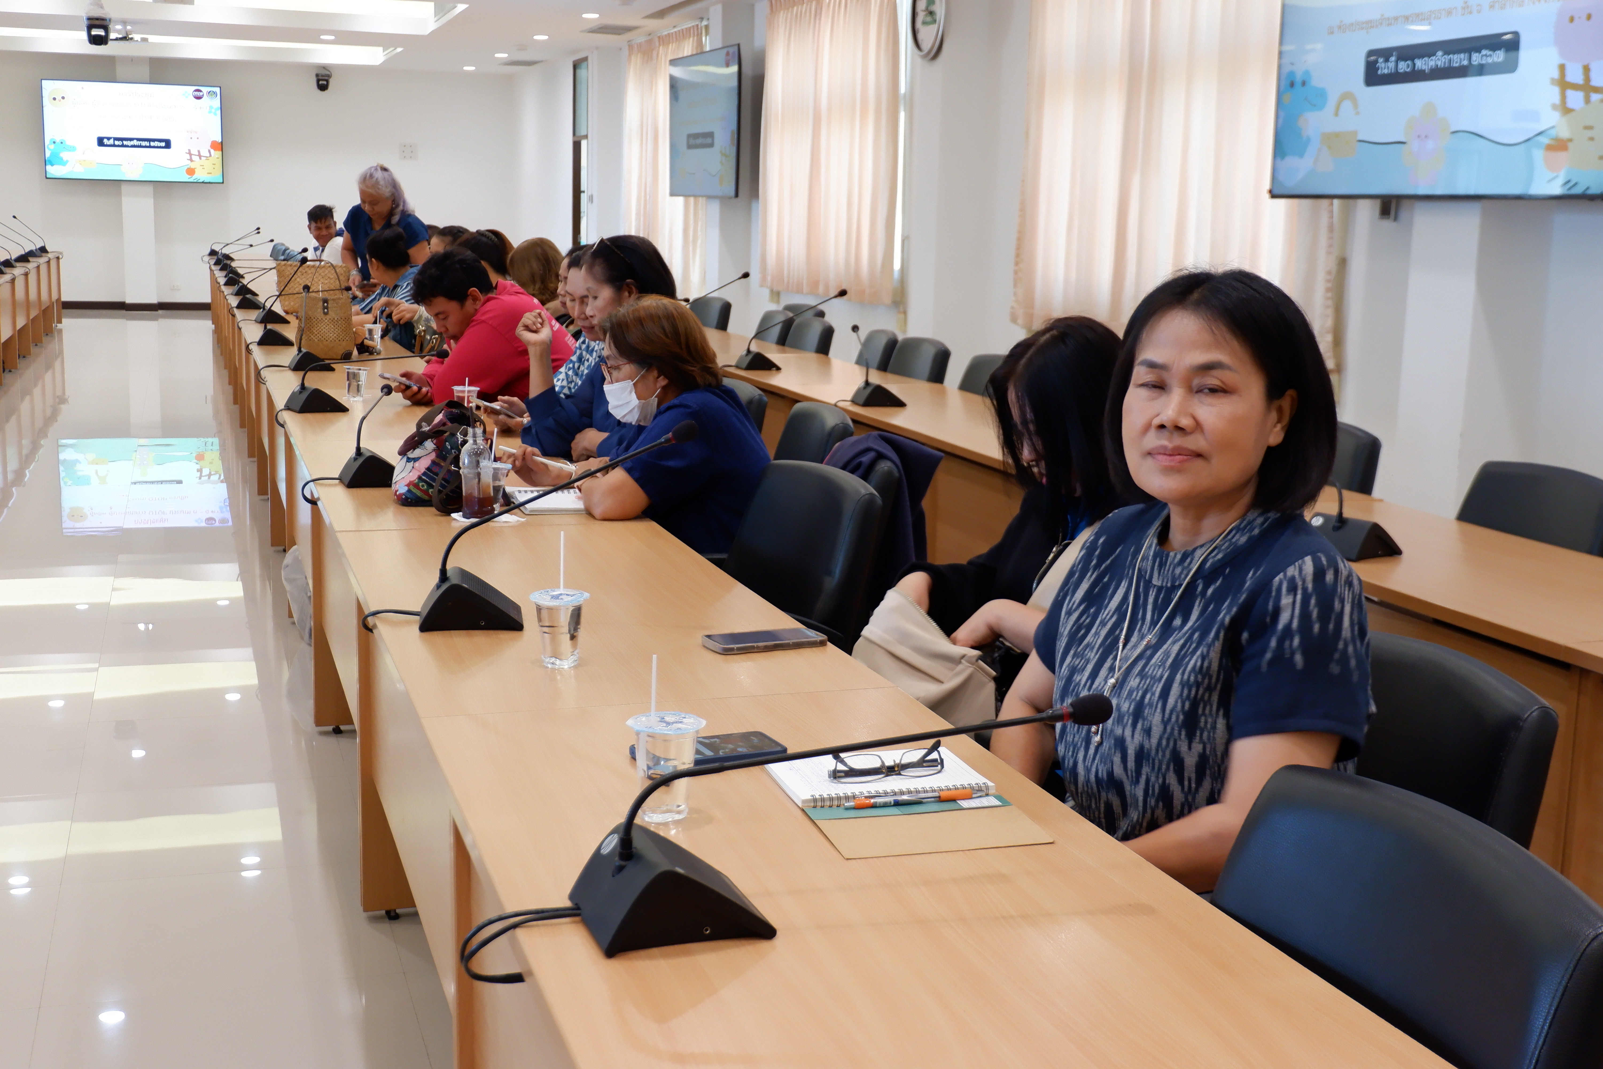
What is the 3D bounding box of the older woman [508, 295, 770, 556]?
[{"bbox_3d":[-0.259,0.091,3.617,0.650,1.160,0.480,-2,11,-19],"label":"older woman"}]

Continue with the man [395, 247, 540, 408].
[{"bbox_3d":[-0.866,-0.245,5.179,0.780,1.180,0.550,0,11,-8],"label":"man"}]

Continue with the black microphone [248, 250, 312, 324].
[{"bbox_3d":[-2.459,-1.164,8.244,0.228,0.314,0.160,-2,11,-19],"label":"black microphone"}]

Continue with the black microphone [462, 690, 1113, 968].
[{"bbox_3d":[0.017,0.239,1.491,0.557,0.180,0.120,-2,11,-19],"label":"black microphone"}]

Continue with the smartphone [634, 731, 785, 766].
[{"bbox_3d":[-0.103,0.238,1.901,0.165,0.011,0.079,-3,12,-24],"label":"smartphone"}]

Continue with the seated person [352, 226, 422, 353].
[{"bbox_3d":[-1.803,-0.789,7.901,0.720,1.190,0.500,1,11,-2],"label":"seated person"}]

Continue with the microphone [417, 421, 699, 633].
[{"bbox_3d":[-0.350,-0.019,2.505,0.414,0.284,0.130,-2,11,-19],"label":"microphone"}]

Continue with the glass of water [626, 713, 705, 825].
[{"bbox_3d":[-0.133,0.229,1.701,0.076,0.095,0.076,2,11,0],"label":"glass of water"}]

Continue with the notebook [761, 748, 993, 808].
[{"bbox_3d":[0.080,0.256,1.833,0.212,0.011,0.137,-2,11,-19],"label":"notebook"}]

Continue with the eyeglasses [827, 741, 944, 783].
[{"bbox_3d":[0.086,0.239,1.841,0.130,0.036,0.045,-2,11,-21],"label":"eyeglasses"}]

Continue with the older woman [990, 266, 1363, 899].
[{"bbox_3d":[0.310,0.360,1.883,0.660,1.275,0.480,-6,13,-35],"label":"older woman"}]

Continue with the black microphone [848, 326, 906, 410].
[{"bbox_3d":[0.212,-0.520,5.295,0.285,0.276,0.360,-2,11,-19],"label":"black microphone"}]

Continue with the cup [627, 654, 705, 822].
[{"bbox_3d":[-0.135,0.199,1.722,0.077,0.166,0.077,2,11,0],"label":"cup"}]

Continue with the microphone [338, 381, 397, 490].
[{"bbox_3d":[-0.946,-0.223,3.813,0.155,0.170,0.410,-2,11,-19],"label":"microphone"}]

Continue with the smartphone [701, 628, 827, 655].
[{"bbox_3d":[-0.049,0.146,2.387,0.163,0.011,0.075,-2,11,-19],"label":"smartphone"}]

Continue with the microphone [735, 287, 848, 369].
[{"bbox_3d":[-0.033,-0.777,6.566,0.400,0.300,0.130,-2,11,-20],"label":"microphone"}]

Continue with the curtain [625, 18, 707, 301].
[{"bbox_3d":[-1.156,-3.053,14.316,0.150,2.100,2.450,-2,11,-19],"label":"curtain"}]

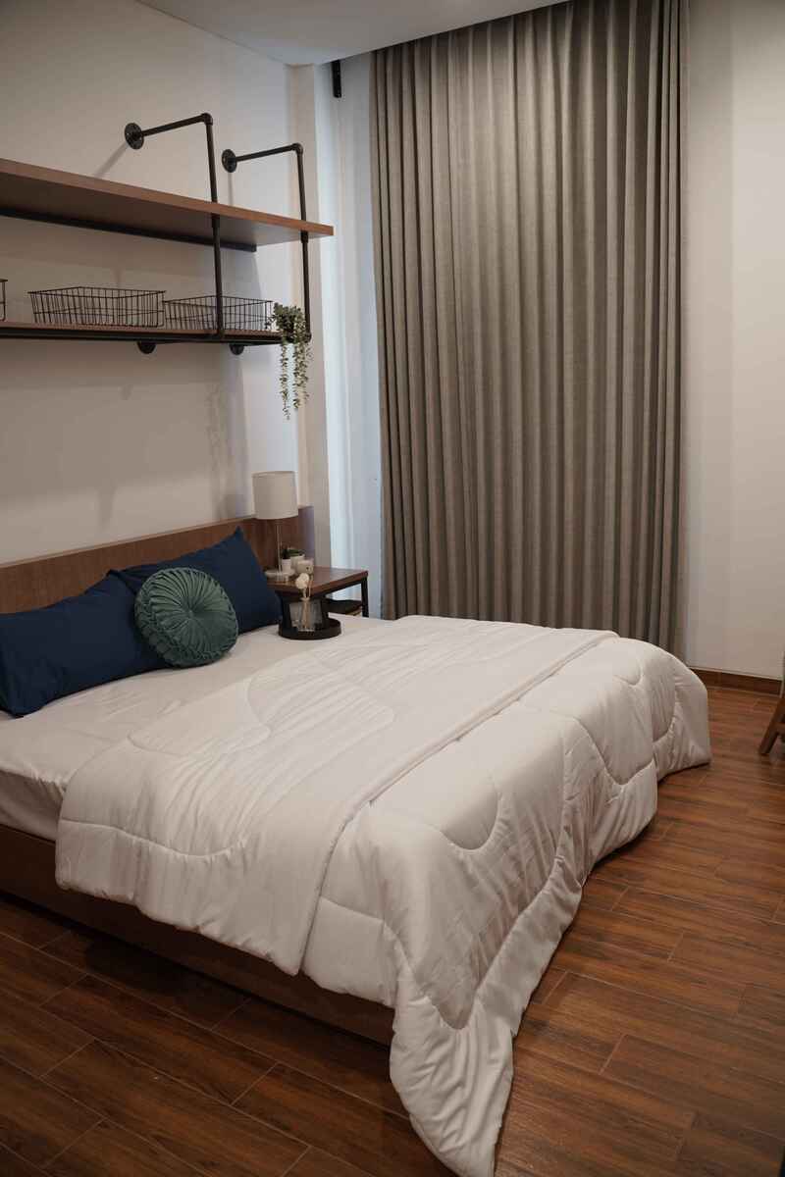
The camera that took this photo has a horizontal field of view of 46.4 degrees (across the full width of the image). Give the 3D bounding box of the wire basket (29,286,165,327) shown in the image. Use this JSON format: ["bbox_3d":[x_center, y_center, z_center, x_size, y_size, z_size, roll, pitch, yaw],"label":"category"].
[{"bbox_3d":[-1.088,-1.033,3.393,0.265,0.127,0.380,6,15,32],"label":"wire basket"}]

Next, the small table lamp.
[{"bbox_3d":[-0.578,-0.316,4.607,0.225,0.505,0.225,-2,12,0],"label":"small table lamp"}]

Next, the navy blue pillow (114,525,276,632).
[{"bbox_3d":[-0.791,0.014,3.779,0.170,0.460,0.680,-30,-5,34],"label":"navy blue pillow"}]

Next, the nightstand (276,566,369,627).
[{"bbox_3d":[-0.427,0.184,4.653,0.440,0.500,0.455,6,15,32],"label":"nightstand"}]

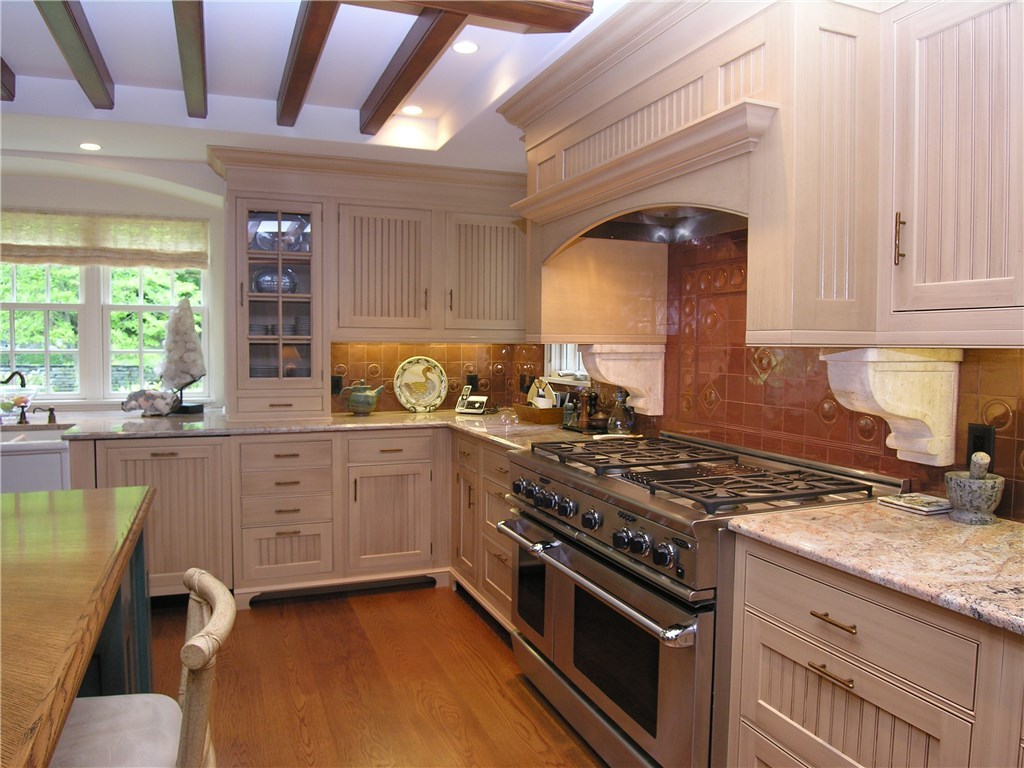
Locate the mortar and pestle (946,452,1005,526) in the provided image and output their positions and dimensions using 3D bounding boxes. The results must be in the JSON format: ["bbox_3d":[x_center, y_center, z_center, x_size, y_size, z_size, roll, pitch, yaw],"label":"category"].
[{"bbox_3d":[1.145,0.255,1.761,0.128,0.165,0.128,0,3,-23],"label":"mortar and pestle"}]

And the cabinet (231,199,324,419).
[{"bbox_3d":[-1.346,-0.408,4.066,0.505,1.195,0.390,0,3,-23],"label":"cabinet"}]

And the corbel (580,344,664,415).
[{"bbox_3d":[0.491,-0.018,3.207,0.355,0.319,0.160,0,3,-23],"label":"corbel"}]

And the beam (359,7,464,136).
[{"bbox_3d":[-0.446,-1.301,2.959,0.080,0.115,1.480,0,3,-23],"label":"beam"}]

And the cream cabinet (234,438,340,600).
[{"bbox_3d":[-1.282,0.670,3.962,0.552,0.863,0.614,0,3,-23],"label":"cream cabinet"}]

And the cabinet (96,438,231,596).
[{"bbox_3d":[-1.800,0.637,3.738,0.585,0.786,0.604,0,3,-23],"label":"cabinet"}]

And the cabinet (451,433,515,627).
[{"bbox_3d":[0.145,0.679,3.656,0.615,0.810,1.040,0,3,-23],"label":"cabinet"}]

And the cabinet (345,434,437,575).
[{"bbox_3d":[-0.772,0.643,4.175,0.505,0.810,0.614,0,3,-23],"label":"cabinet"}]

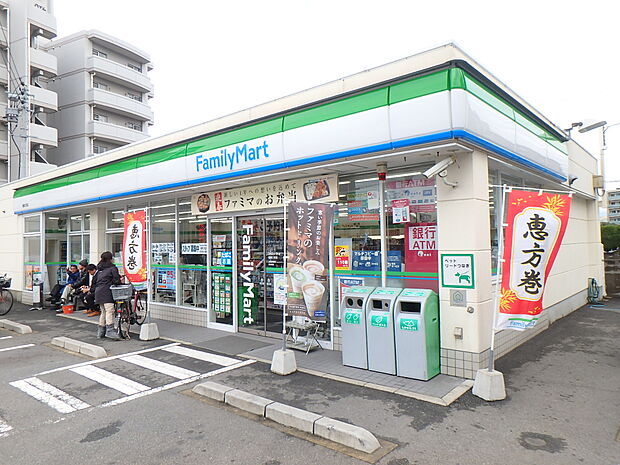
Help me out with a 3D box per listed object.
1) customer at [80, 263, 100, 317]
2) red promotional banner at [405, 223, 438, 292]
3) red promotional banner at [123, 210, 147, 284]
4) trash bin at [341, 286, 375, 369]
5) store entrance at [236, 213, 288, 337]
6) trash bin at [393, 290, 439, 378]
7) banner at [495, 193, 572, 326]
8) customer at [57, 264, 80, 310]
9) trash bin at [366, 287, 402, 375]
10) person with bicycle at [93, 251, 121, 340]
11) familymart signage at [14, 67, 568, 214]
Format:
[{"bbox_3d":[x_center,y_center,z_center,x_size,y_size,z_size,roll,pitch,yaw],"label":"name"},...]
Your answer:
[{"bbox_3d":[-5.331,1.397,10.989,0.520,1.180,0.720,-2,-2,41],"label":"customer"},{"bbox_3d":[1.475,0.345,5.803,0.540,0.920,0.040,-2,-2,41],"label":"red promotional banner"},{"bbox_3d":[-3.281,0.339,8.420,0.580,1.480,0.120,-2,-2,31],"label":"red promotional banner"},{"bbox_3d":[0.709,1.222,5.875,0.370,1.020,0.400,-2,-2,41],"label":"trash bin"},{"bbox_3d":[-0.772,0.746,7.697,1.500,2.130,0.140,-2,-2,41],"label":"store entrance"},{"bbox_3d":[1.302,1.198,5.377,0.375,1.020,0.400,-2,-2,41],"label":"trash bin"},{"bbox_3d":[2.346,0.289,4.700,0.680,1.470,0.150,4,0,-3],"label":"banner"},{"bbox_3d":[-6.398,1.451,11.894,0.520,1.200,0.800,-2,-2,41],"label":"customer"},{"bbox_3d":[1.000,1.210,5.624,0.370,1.020,0.400,-2,-2,41],"label":"trash bin"},{"bbox_3d":[-3.672,1.142,8.120,0.520,1.580,0.450,-1,-1,5],"label":"person with bicycle"},{"bbox_3d":[-2.106,-1.125,11.066,14.000,0.760,5.000,-2,-2,41],"label":"familymart signage"}]

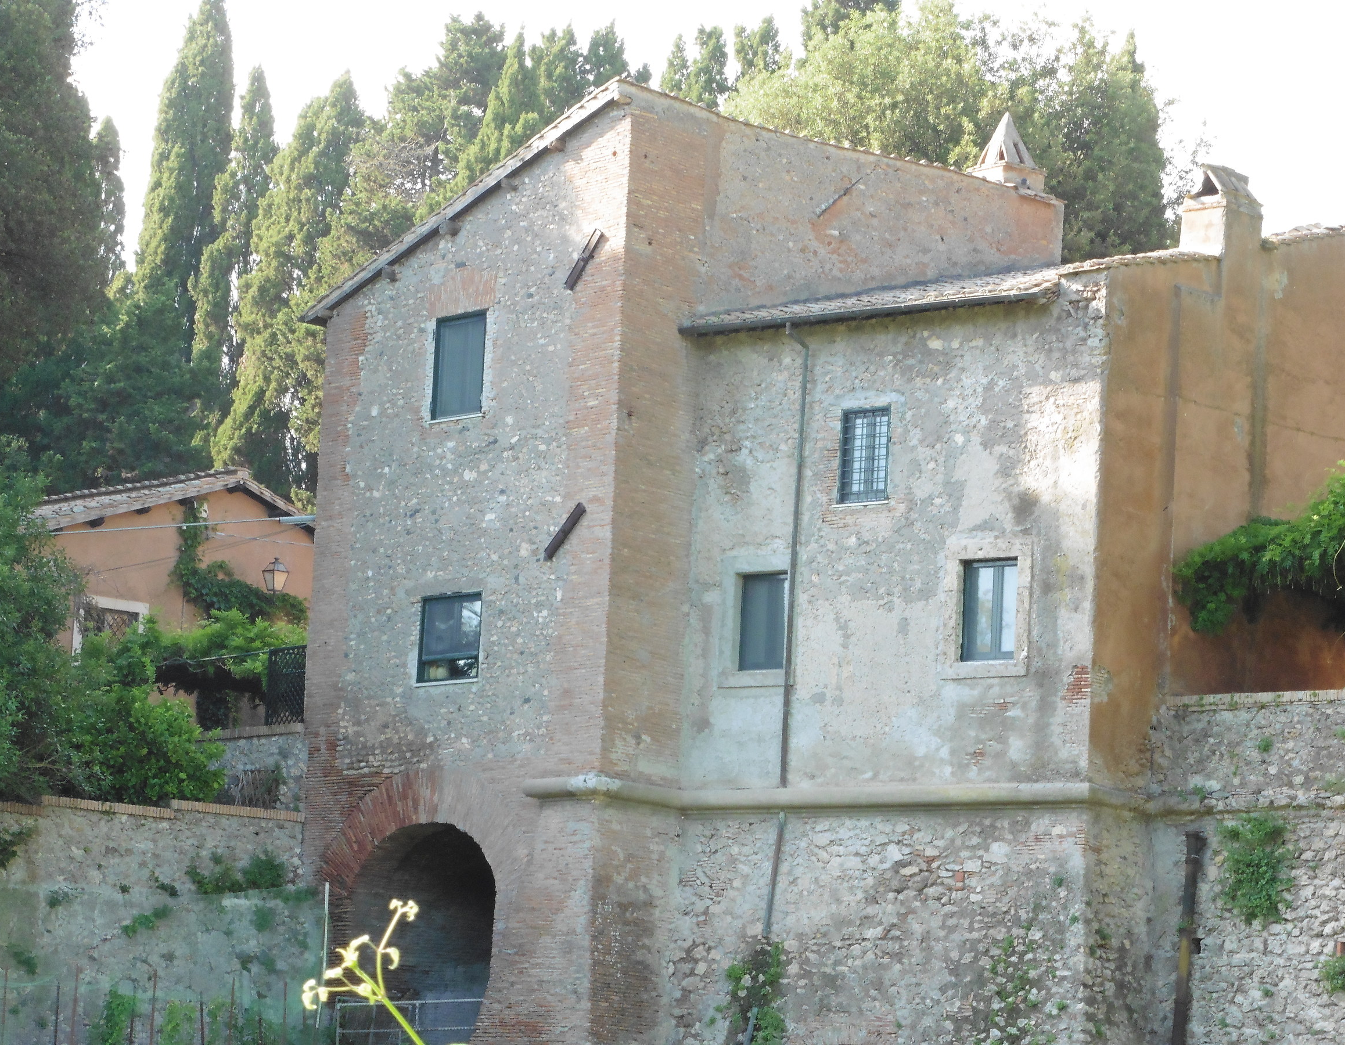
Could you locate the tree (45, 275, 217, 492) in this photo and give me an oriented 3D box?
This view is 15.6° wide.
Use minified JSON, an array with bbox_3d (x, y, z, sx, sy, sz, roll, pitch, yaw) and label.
[{"bbox_3d":[-10.025,-1.746,90.000,3.300,5.600,3.300,3,-8,0],"label":"tree"}]

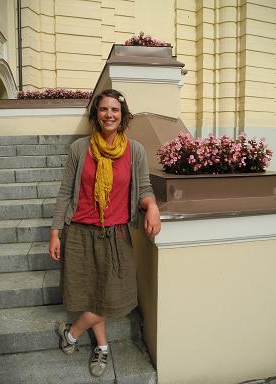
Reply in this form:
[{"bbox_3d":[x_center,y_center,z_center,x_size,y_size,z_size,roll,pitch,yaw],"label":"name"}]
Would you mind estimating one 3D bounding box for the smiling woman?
[{"bbox_3d":[-0.199,0.246,1.851,0.650,1.650,0.380,-1,8,-5],"label":"smiling woman"}]

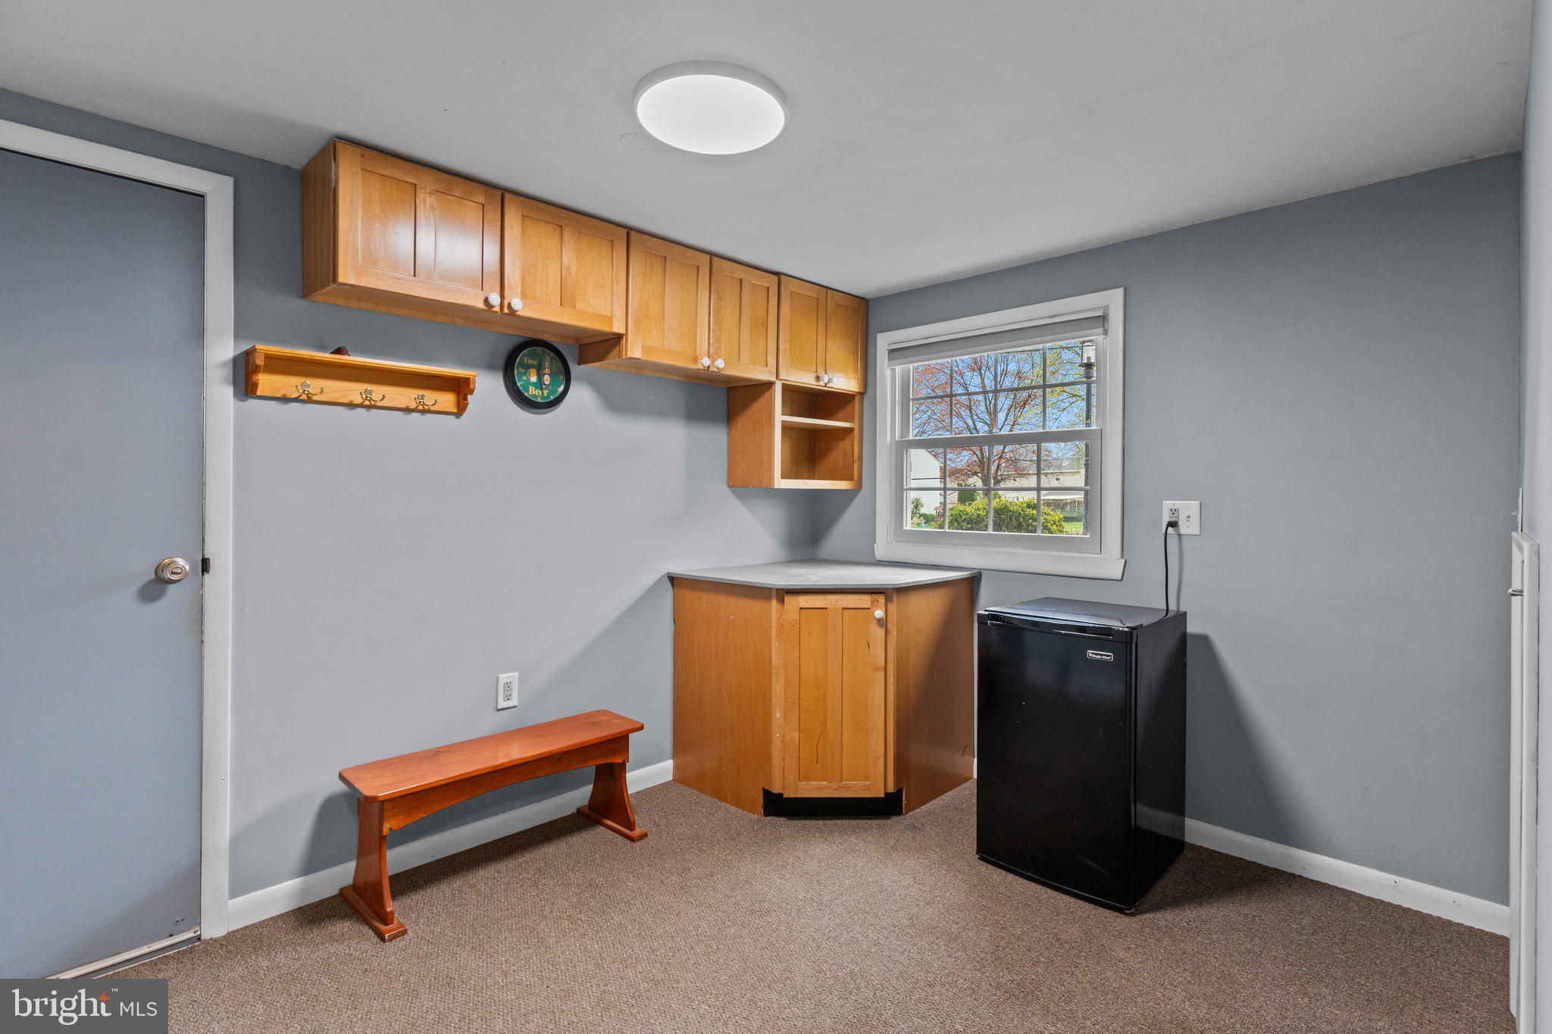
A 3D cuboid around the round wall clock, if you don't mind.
[{"bbox_3d":[-0.864,-0.515,2.665,0.045,0.257,0.257,2,2,44],"label":"round wall clock"}]

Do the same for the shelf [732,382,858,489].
[{"bbox_3d":[0.102,-0.362,3.478,0.304,0.459,0.601,2,2,44],"label":"shelf"}]

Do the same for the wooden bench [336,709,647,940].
[{"bbox_3d":[-0.897,0.955,2.435,0.367,0.394,0.924,2,2,44],"label":"wooden bench"}]

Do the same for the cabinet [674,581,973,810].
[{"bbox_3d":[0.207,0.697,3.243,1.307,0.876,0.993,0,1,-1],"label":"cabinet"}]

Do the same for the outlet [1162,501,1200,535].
[{"bbox_3d":[1.440,0.004,2.600,0.121,0.119,0.010,2,2,44],"label":"outlet"}]

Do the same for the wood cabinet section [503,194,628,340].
[{"bbox_3d":[-0.806,-0.831,2.556,0.322,0.379,0.460,1,2,44],"label":"wood cabinet section"}]

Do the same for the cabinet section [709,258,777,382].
[{"bbox_3d":[-0.240,-0.808,3.139,0.322,0.443,0.384,1,2,44],"label":"cabinet section"}]

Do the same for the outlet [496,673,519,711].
[{"bbox_3d":[-0.959,0.626,2.625,0.010,0.124,0.076,2,2,44],"label":"outlet"}]

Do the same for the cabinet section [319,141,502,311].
[{"bbox_3d":[-1.127,-0.823,2.227,0.322,0.379,0.460,1,2,44],"label":"cabinet section"}]

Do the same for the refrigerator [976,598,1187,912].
[{"bbox_3d":[1.052,0.738,2.503,0.492,0.837,0.556,2,2,43],"label":"refrigerator"}]

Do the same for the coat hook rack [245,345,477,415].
[{"bbox_3d":[-1.234,-0.400,2.233,0.119,0.128,0.602,2,2,44],"label":"coat hook rack"}]

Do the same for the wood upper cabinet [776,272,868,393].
[{"bbox_3d":[0.111,-0.818,3.460,0.324,0.440,0.601,2,2,44],"label":"wood upper cabinet"}]

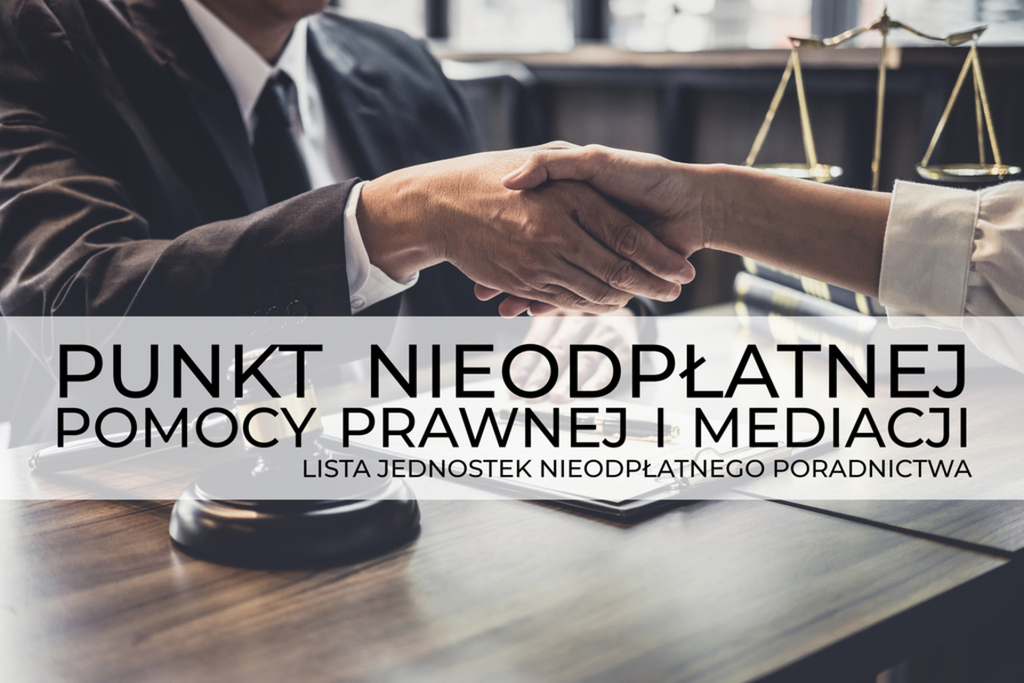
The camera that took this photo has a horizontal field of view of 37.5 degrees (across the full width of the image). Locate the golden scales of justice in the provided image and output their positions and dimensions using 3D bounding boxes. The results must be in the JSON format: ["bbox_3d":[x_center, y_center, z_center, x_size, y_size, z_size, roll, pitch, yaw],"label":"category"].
[{"bbox_3d":[0.339,-0.202,1.390,0.255,0.220,0.100,6,13,23],"label":"golden scales of justice"}]

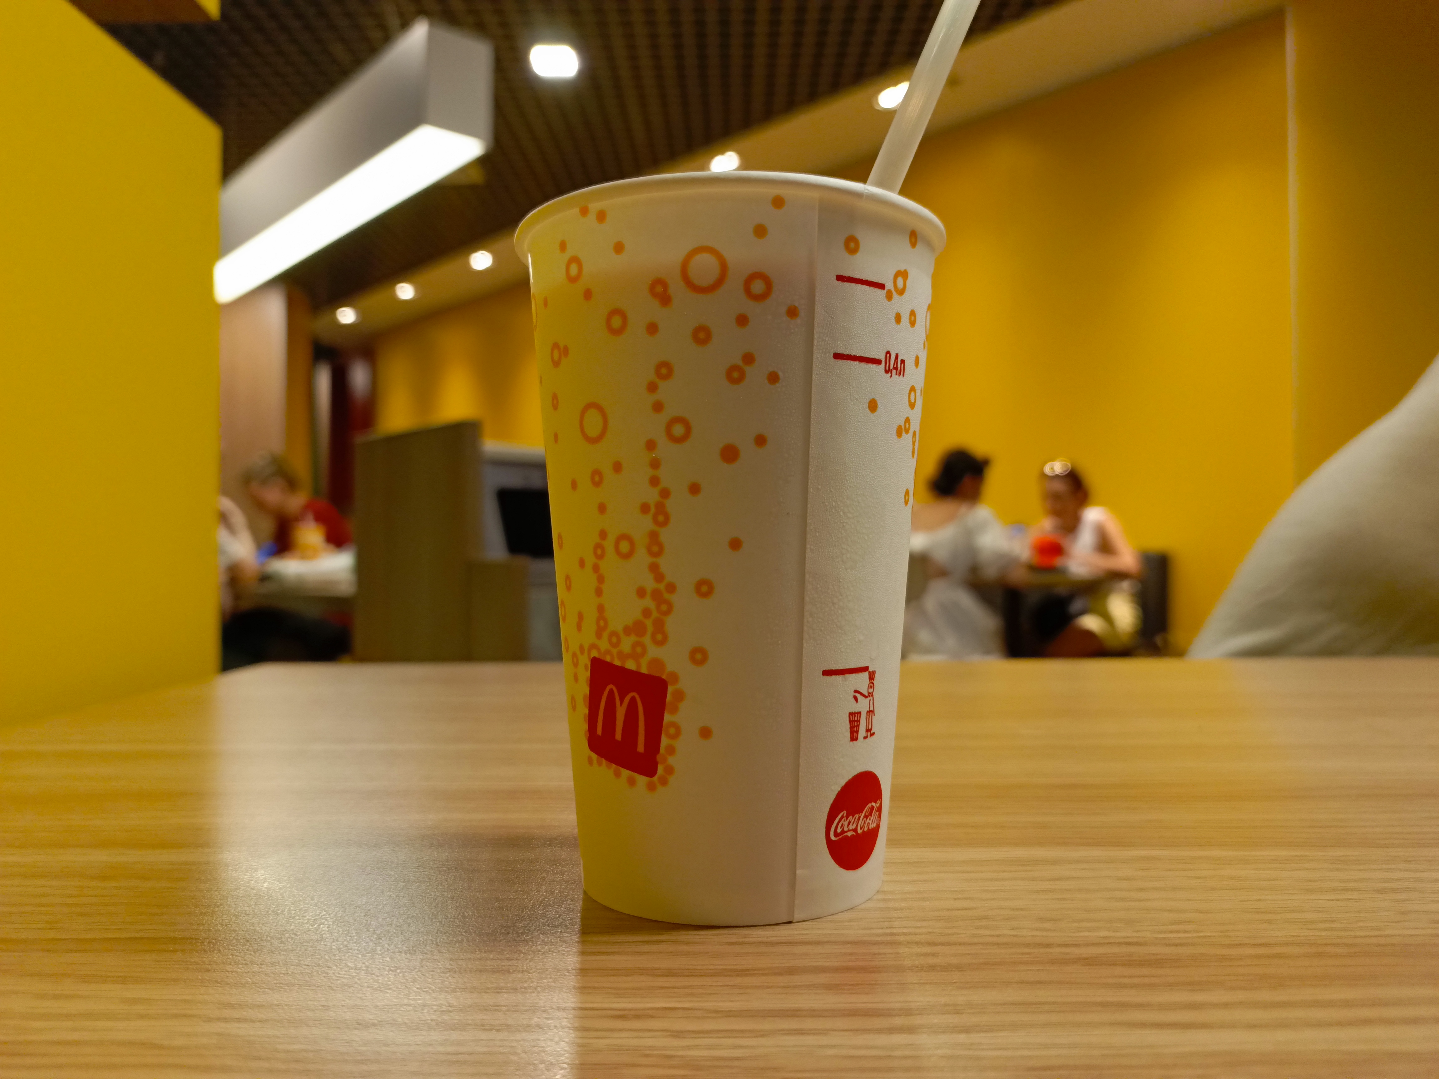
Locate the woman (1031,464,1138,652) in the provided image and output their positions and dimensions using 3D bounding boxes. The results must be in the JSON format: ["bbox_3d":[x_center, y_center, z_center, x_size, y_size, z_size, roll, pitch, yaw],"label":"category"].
[{"bbox_3d":[1.420,0.300,3.900,0.700,1.240,0.480,1,-2,-40],"label":"woman"}]

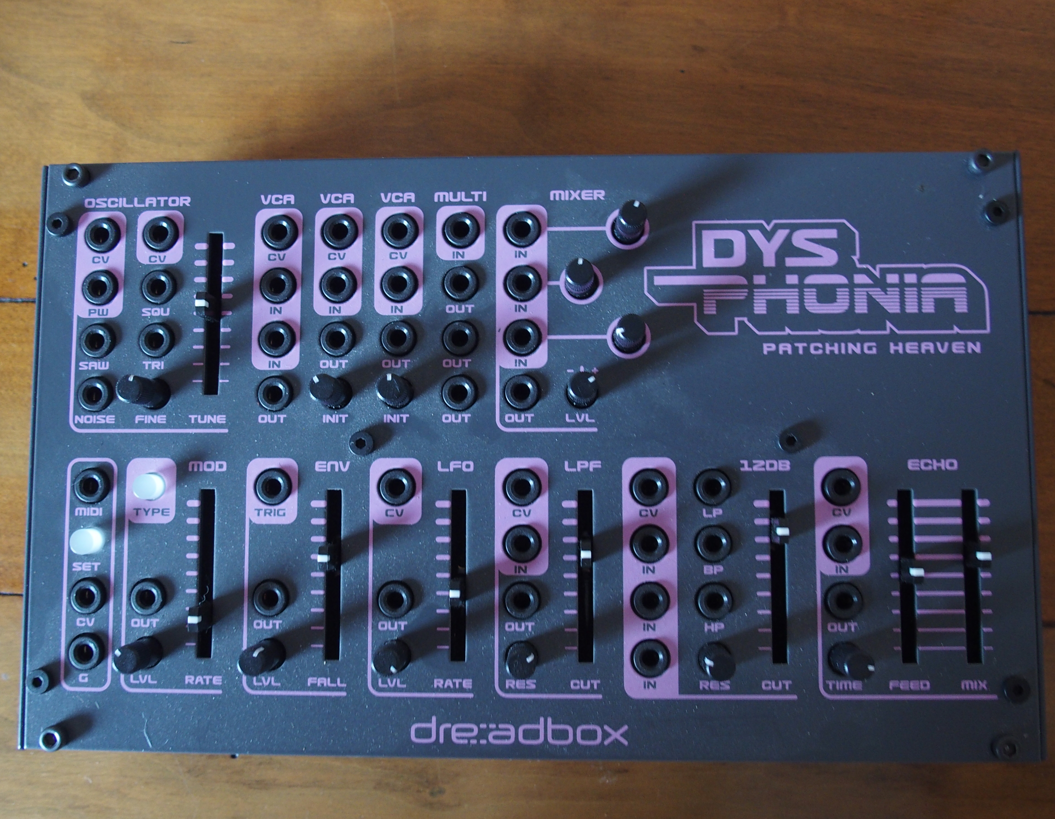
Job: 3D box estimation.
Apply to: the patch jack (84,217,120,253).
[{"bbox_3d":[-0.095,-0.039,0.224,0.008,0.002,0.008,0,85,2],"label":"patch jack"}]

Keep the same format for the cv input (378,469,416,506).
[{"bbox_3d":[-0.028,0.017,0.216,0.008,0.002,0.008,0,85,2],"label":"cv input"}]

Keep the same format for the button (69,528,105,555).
[{"bbox_3d":[-0.095,0.029,0.218,0.005,0.005,0.005,0,85,2],"label":"button"}]

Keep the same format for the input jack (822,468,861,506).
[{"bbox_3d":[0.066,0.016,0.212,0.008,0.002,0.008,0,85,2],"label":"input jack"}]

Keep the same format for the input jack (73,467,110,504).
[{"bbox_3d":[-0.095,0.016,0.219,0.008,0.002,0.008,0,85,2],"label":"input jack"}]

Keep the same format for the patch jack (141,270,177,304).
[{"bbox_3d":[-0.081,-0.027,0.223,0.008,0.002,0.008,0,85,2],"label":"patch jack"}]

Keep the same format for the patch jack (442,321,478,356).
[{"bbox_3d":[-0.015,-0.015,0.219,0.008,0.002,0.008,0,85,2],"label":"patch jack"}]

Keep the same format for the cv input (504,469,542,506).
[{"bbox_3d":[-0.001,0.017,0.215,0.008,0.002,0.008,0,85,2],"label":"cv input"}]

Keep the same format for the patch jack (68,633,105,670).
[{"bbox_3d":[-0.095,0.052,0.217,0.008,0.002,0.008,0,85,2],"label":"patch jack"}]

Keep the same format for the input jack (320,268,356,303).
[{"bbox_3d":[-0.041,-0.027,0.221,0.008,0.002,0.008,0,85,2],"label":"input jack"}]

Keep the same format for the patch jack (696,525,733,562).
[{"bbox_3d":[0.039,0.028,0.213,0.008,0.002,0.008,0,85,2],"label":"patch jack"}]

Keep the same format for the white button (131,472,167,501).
[{"bbox_3d":[-0.082,0.017,0.218,0.005,0.005,0.005,0,85,2],"label":"white button"}]

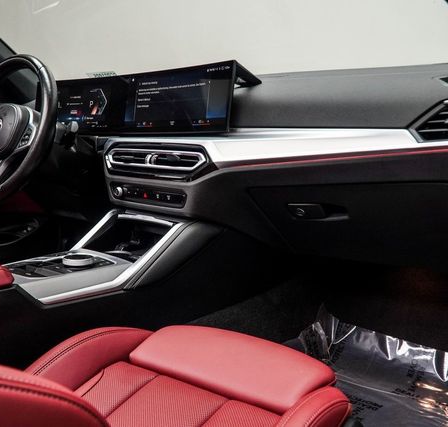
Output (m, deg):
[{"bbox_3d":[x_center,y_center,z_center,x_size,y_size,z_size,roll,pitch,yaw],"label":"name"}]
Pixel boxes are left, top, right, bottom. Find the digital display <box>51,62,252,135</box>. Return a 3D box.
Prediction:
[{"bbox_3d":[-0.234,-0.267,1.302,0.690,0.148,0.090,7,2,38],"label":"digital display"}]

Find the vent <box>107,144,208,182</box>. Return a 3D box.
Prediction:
[{"bbox_3d":[-0.145,-0.115,1.166,0.287,0.070,0.045,7,6,40],"label":"vent"}]

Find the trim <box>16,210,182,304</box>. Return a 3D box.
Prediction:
[{"bbox_3d":[-0.272,0.064,1.016,0.230,0.100,0.340,6,10,35],"label":"trim"}]

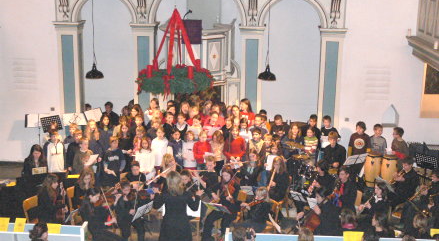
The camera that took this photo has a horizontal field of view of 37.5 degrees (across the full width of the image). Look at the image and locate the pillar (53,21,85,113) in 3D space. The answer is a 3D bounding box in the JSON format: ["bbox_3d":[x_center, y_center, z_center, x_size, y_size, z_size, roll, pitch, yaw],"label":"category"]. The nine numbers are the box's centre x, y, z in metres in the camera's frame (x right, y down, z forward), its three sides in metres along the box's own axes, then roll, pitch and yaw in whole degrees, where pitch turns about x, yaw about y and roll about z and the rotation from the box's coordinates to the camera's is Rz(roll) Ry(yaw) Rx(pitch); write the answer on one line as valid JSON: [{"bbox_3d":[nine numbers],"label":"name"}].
[{"bbox_3d":[-3.158,-0.585,13.976,0.580,3.109,0.550,2,14,4],"label":"pillar"}]

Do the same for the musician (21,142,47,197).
[{"bbox_3d":[-3.512,1.054,12.318,0.480,1.250,0.650,-1,12,-8],"label":"musician"}]

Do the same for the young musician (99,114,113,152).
[{"bbox_3d":[-2.345,0.651,13.353,0.420,1.530,0.300,-1,12,-8],"label":"young musician"}]

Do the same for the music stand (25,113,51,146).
[{"bbox_3d":[-4.015,0.506,14.343,0.520,1.340,0.420,1,14,0],"label":"music stand"}]

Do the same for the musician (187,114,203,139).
[{"bbox_3d":[-0.529,0.577,13.676,0.400,1.400,0.320,0,14,-5],"label":"musician"}]

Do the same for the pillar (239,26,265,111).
[{"bbox_3d":[0.737,-0.486,14.579,0.580,3.220,0.560,2,12,3],"label":"pillar"}]

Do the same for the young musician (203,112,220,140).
[{"bbox_3d":[-0.180,0.499,13.774,0.420,1.420,0.320,2,14,3],"label":"young musician"}]

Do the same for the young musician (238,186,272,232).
[{"bbox_3d":[0.467,1.608,10.072,0.750,1.240,0.520,0,12,-3],"label":"young musician"}]

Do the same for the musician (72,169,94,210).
[{"bbox_3d":[-2.208,1.440,10.777,0.480,1.250,0.720,-4,15,-19],"label":"musician"}]

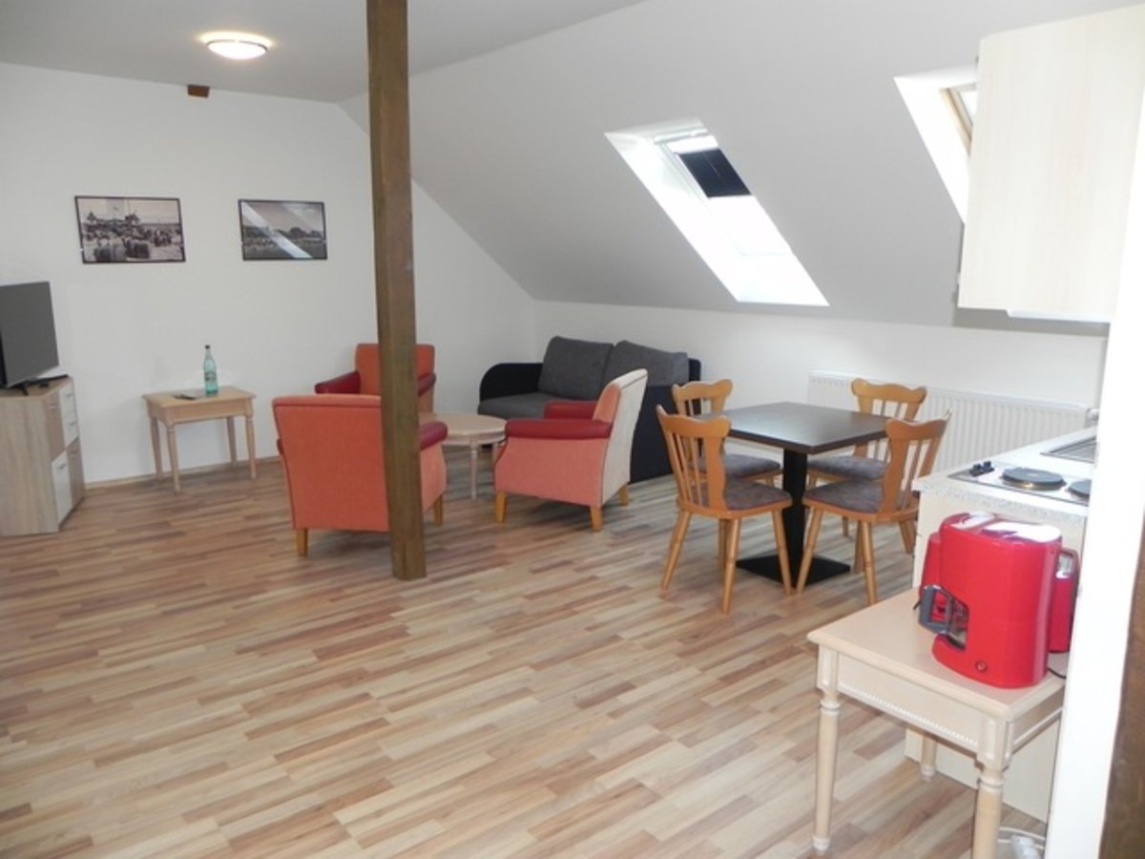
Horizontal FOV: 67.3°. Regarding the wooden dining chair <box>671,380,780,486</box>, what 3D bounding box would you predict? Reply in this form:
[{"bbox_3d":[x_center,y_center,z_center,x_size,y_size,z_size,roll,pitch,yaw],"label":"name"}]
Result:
[{"bbox_3d":[0.859,0.208,4.581,0.430,0.876,0.510,-8,13,-34],"label":"wooden dining chair"}]

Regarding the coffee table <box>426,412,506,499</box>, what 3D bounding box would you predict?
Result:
[{"bbox_3d":[-0.786,0.175,5.611,0.770,0.437,0.770,0,11,0],"label":"coffee table"}]

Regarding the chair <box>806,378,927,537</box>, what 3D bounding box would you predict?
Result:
[{"bbox_3d":[1.472,0.204,4.333,0.490,0.865,0.450,-10,15,-43],"label":"chair"}]

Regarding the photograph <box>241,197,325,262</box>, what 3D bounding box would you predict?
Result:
[{"bbox_3d":[-2.085,-1.442,6.254,0.621,0.413,0.022,-9,14,-38],"label":"photograph"}]

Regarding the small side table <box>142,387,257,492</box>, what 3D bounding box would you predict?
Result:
[{"bbox_3d":[-2.563,0.069,5.999,0.640,0.590,0.530,-9,14,-39],"label":"small side table"}]

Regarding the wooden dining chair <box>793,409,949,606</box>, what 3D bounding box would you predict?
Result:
[{"bbox_3d":[1.302,0.320,3.740,0.450,0.865,0.490,-7,13,-32],"label":"wooden dining chair"}]

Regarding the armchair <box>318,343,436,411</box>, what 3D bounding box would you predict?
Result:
[{"bbox_3d":[-1.449,-0.190,6.433,0.725,0.840,0.740,2,11,12],"label":"armchair"}]

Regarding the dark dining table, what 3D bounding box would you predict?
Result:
[{"bbox_3d":[1.110,0.330,4.296,0.800,0.748,0.800,-8,14,-36],"label":"dark dining table"}]

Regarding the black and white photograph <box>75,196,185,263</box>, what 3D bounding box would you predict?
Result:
[{"bbox_3d":[-2.871,-1.301,5.628,0.616,0.407,0.022,-9,14,-38],"label":"black and white photograph"}]

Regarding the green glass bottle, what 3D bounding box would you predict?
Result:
[{"bbox_3d":[-2.491,-0.410,5.915,0.085,0.335,0.085,-9,14,-38],"label":"green glass bottle"}]

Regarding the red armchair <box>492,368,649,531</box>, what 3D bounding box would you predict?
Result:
[{"bbox_3d":[-0.004,0.100,5.156,0.780,0.865,0.710,4,12,18],"label":"red armchair"}]

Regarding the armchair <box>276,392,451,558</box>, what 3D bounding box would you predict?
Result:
[{"bbox_3d":[-1.098,0.199,4.647,0.710,0.865,0.780,1,11,3],"label":"armchair"}]

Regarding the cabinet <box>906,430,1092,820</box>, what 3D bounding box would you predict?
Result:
[{"bbox_3d":[1.767,0.510,2.785,1.550,0.857,0.601,-9,14,-38],"label":"cabinet"}]

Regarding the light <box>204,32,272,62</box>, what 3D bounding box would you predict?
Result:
[{"bbox_3d":[-1.786,-2.028,4.584,0.330,0.100,0.330,-9,14,-38],"label":"light"}]

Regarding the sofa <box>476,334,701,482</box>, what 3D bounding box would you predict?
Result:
[{"bbox_3d":[0.062,-0.212,6.690,0.920,0.880,1.720,-9,14,-38],"label":"sofa"}]

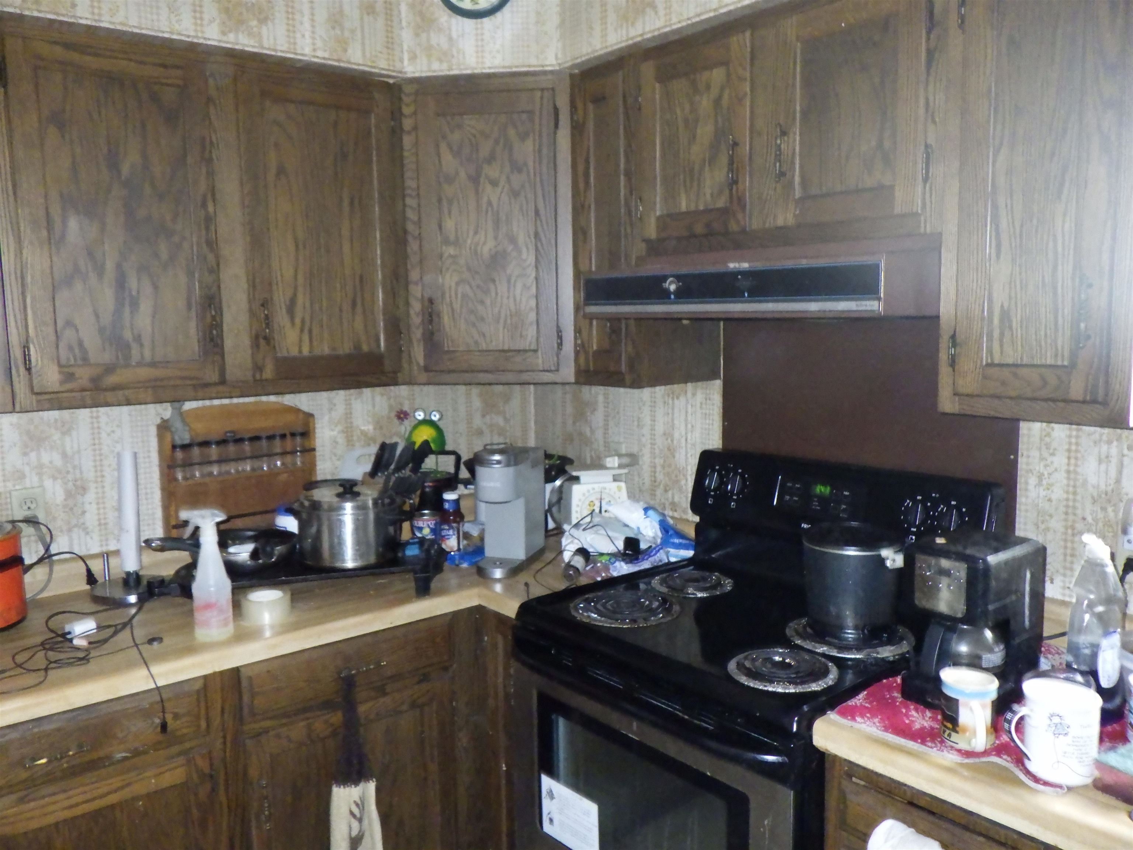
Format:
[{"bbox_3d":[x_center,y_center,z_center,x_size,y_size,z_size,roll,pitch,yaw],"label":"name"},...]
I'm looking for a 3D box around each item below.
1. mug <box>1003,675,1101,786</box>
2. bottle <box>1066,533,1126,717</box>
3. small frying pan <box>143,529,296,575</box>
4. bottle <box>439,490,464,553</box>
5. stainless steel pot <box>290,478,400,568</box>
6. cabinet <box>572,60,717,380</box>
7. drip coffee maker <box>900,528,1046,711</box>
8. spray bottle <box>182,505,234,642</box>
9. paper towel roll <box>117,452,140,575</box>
[{"bbox_3d":[0.670,0.423,1.270,0.127,0.115,0.094,0,7,9],"label":"mug"},{"bbox_3d":[0.848,0.315,1.469,0.077,0.283,0.077,-7,9,-39],"label":"bottle"},{"bbox_3d":[-0.811,0.297,2.170,0.350,0.088,0.250,-7,9,-40],"label":"small frying pan"},{"bbox_3d":[-0.319,0.263,2.500,0.068,0.178,0.050,0,7,12],"label":"bottle"},{"bbox_3d":[-0.541,0.229,2.250,0.292,0.194,0.238,-3,7,-14],"label":"stainless steel pot"},{"bbox_3d":[0.204,-0.501,2.345,0.302,0.778,0.252,-7,9,-38],"label":"cabinet"},{"bbox_3d":[0.672,0.318,1.510,0.195,0.265,0.145,-7,9,-38],"label":"drip coffee maker"},{"bbox_3d":[-0.739,0.302,1.873,0.098,0.267,0.075,-1,7,0],"label":"spray bottle"},{"bbox_3d":[-1.042,0.208,2.183,0.046,0.285,0.046,-7,9,-38],"label":"paper towel roll"}]

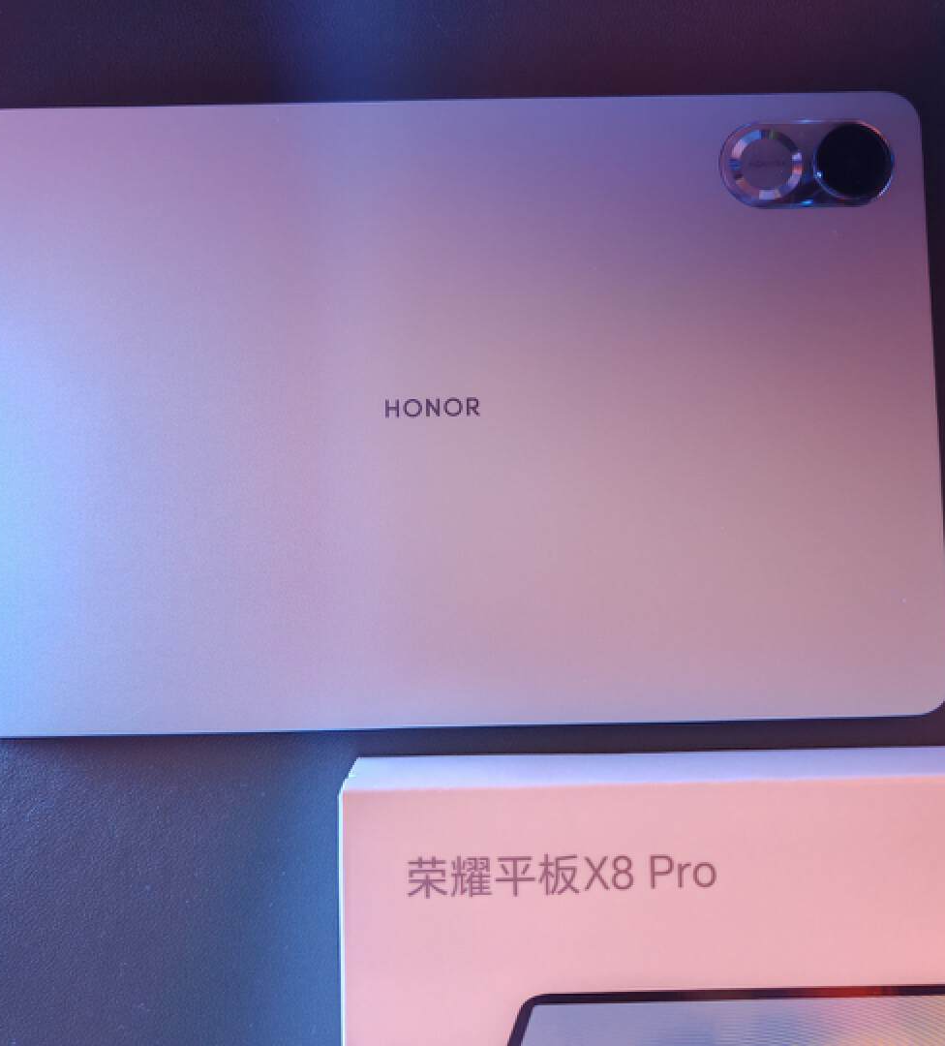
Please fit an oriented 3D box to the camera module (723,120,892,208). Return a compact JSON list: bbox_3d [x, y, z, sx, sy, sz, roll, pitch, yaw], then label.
[{"bbox_3d":[0.090,-0.096,0.292,0.046,0.003,0.024,-1,86,0],"label":"camera module"}]

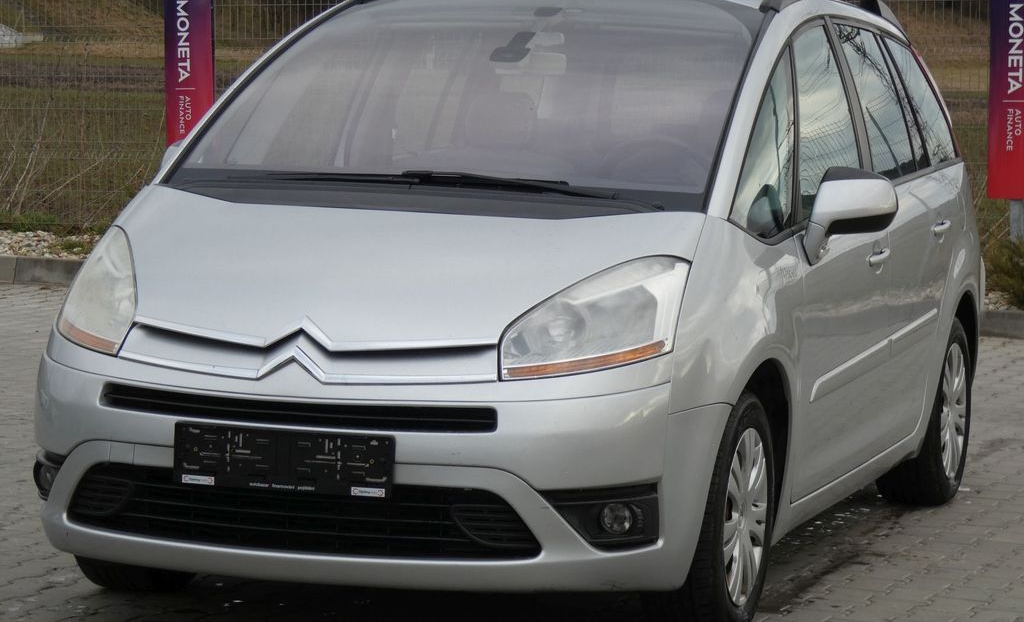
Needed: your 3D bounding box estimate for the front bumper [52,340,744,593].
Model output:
[{"bbox_3d":[-0.416,0.359,7.726,1.760,0.530,0.640,3,5,18],"label":"front bumper"}]

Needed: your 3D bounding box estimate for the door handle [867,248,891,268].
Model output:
[{"bbox_3d":[1.010,-0.153,9.145,0.060,0.042,0.200,3,5,18],"label":"door handle"}]

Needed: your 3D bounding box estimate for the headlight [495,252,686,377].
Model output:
[{"bbox_3d":[0.221,0.012,7.584,0.350,0.275,0.580,3,5,18],"label":"headlight"}]

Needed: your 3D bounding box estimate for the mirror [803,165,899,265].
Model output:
[{"bbox_3d":[0.866,-0.243,8.485,0.230,0.260,0.250,3,5,18],"label":"mirror"}]

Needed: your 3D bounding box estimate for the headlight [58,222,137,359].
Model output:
[{"bbox_3d":[-0.977,-0.056,7.969,0.350,0.275,0.580,3,5,18],"label":"headlight"}]

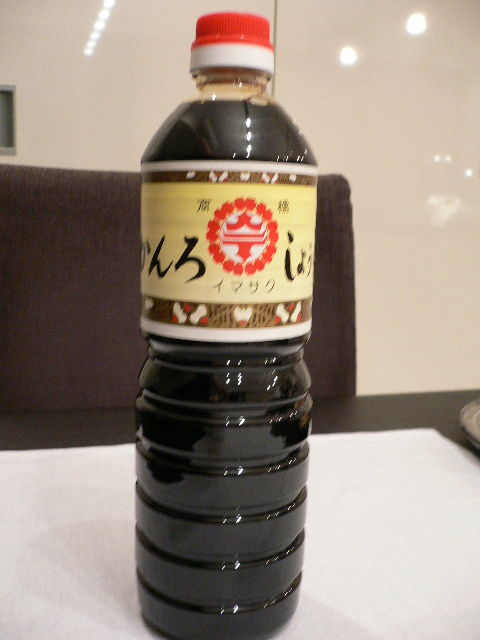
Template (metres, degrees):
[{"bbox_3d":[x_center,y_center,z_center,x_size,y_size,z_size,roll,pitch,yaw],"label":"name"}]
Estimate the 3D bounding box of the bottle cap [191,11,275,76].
[{"bbox_3d":[-0.003,-0.116,0.278,0.036,0.021,0.036,1,10,0],"label":"bottle cap"}]

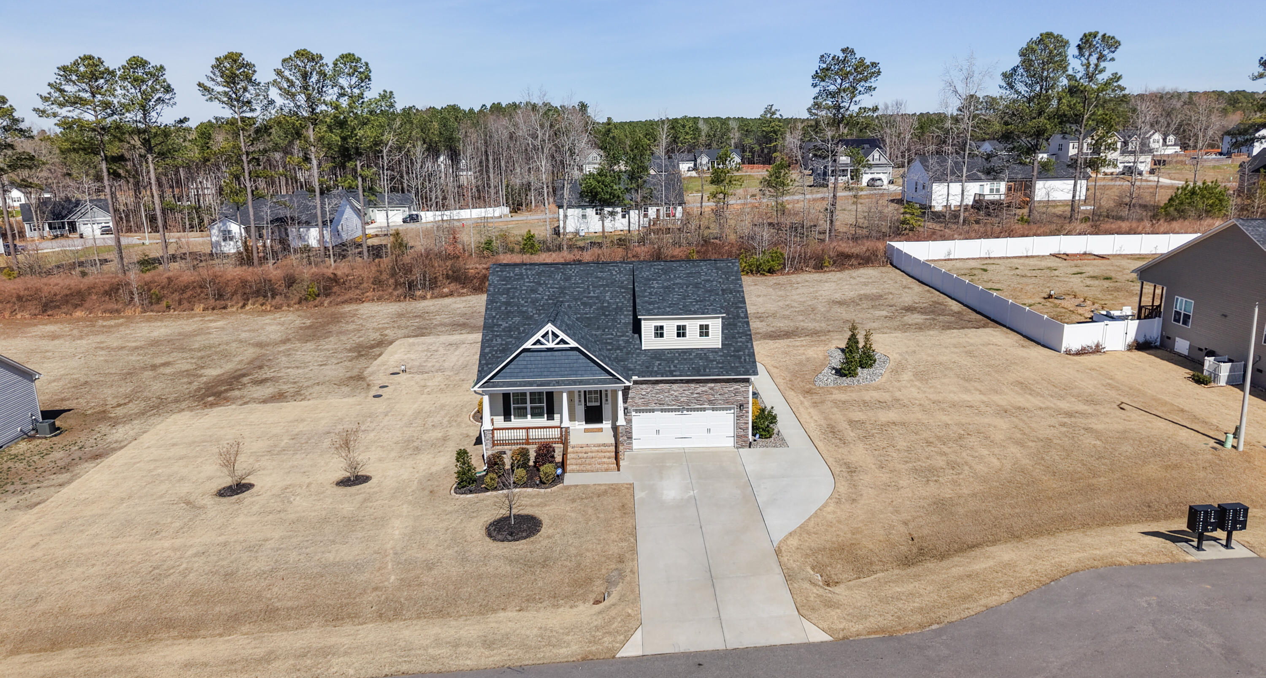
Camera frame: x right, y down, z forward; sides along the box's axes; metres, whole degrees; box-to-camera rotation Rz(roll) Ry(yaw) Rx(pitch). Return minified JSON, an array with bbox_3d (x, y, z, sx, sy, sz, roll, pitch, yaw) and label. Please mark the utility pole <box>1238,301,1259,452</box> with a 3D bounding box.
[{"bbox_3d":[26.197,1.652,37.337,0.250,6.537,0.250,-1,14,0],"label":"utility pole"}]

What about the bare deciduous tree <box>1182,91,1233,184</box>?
[{"bbox_3d":[72.565,-23.973,111.324,6.300,14.352,6.300,-1,14,0],"label":"bare deciduous tree"}]

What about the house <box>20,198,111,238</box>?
[{"bbox_3d":[-102.745,-21.893,159.000,13.200,5.900,11.500,-9,15,-28],"label":"house"}]

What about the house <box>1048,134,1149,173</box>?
[{"bbox_3d":[86.229,-34.712,163.000,14.200,8.200,10.500,0,14,8],"label":"house"}]

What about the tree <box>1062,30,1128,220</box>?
[{"bbox_3d":[52.429,-24.159,101.044,6.600,21.033,6.600,-1,14,0],"label":"tree"}]

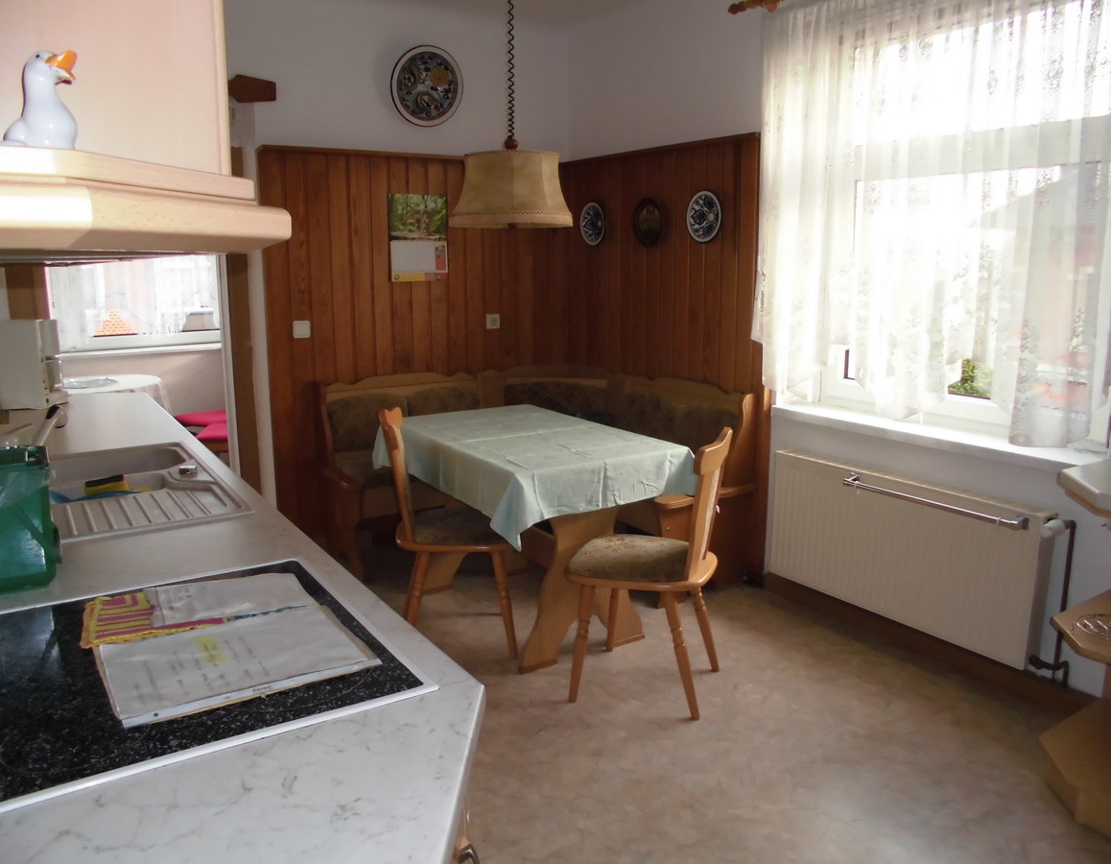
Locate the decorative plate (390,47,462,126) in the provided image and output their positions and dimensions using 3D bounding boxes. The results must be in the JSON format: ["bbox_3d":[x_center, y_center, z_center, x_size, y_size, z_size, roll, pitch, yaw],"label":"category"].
[{"bbox_3d":[-0.637,-1.725,4.317,0.380,0.380,0.040,-7,14,-32],"label":"decorative plate"}]

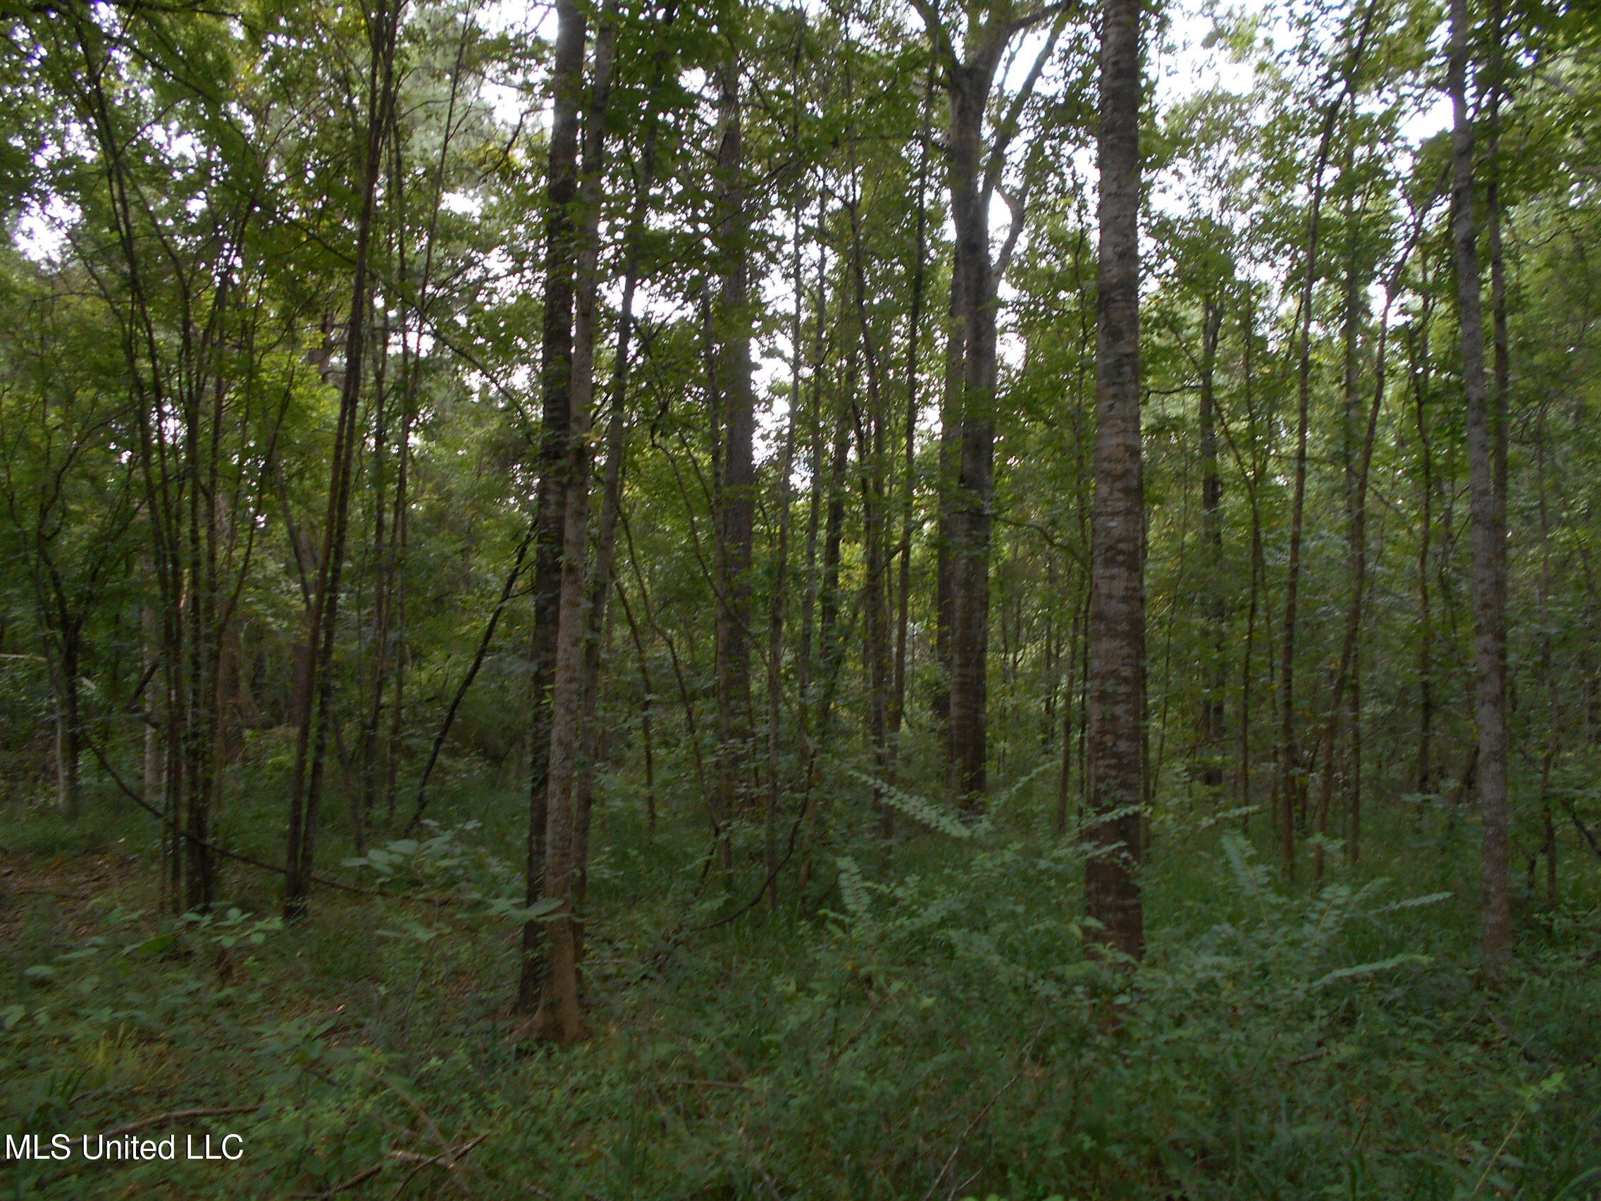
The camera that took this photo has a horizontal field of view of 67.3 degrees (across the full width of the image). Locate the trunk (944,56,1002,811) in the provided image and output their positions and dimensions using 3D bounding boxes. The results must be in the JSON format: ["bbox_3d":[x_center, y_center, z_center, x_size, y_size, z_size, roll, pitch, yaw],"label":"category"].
[{"bbox_3d":[1.895,-1.946,13.340,0.550,8.531,0.500,1,-5,0],"label":"trunk"}]

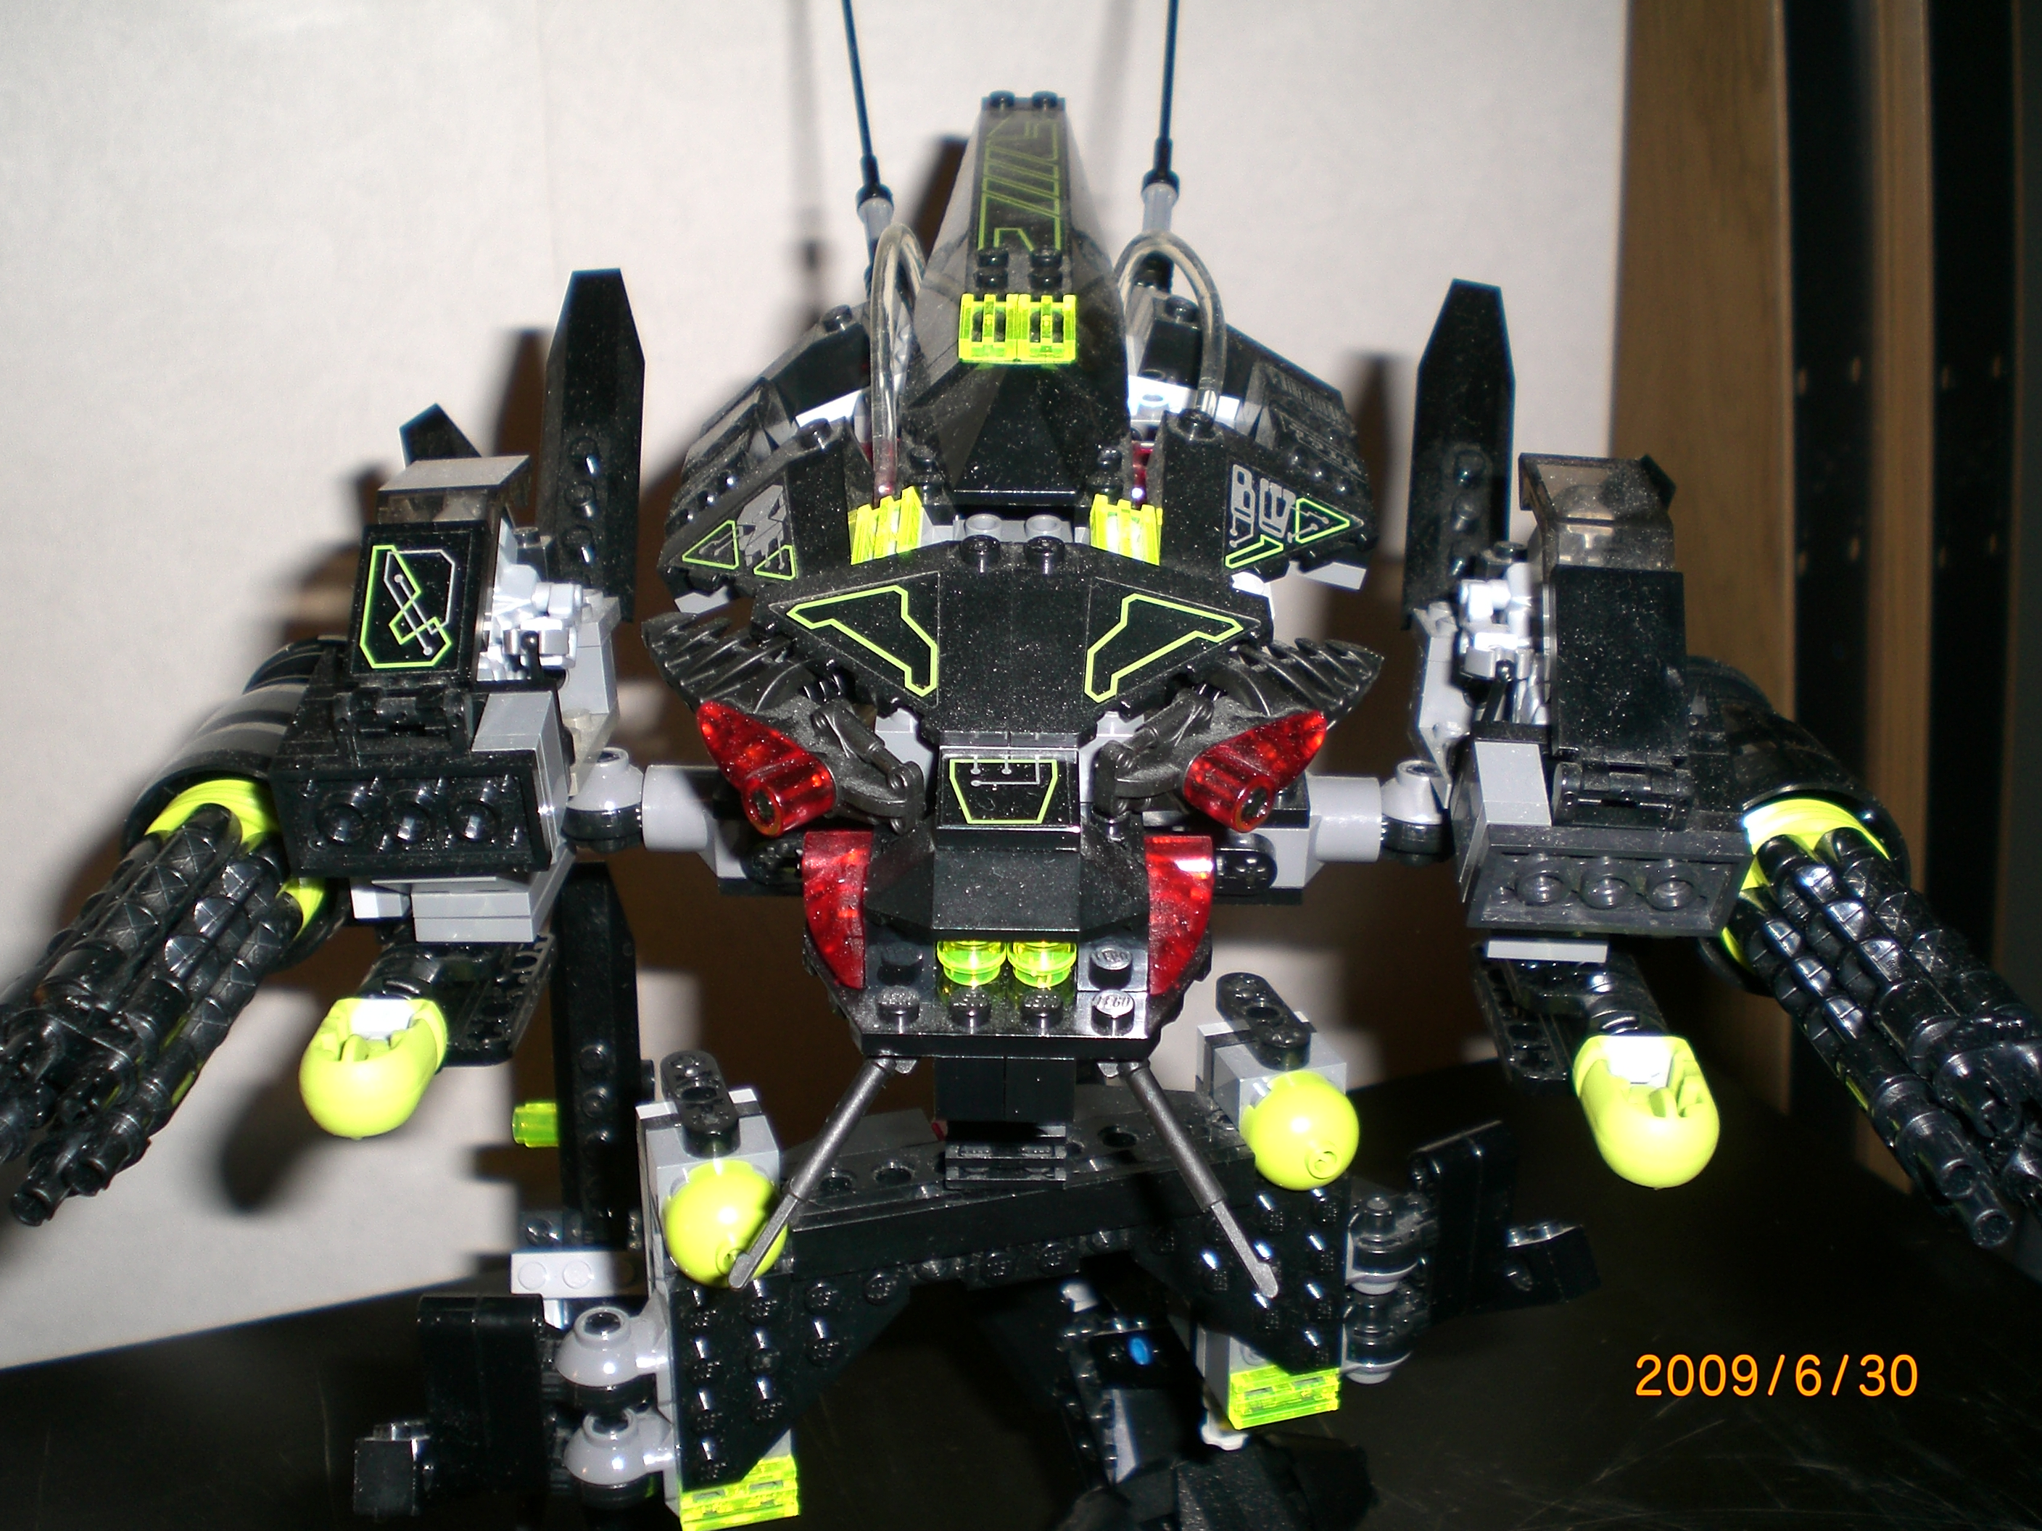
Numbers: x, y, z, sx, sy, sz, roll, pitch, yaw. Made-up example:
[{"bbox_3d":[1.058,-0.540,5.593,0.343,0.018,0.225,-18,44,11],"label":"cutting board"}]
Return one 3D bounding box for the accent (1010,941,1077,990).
[{"bbox_3d":[0.003,0.021,0.257,0.008,0.005,0.008,1,35,0],"label":"accent"}]

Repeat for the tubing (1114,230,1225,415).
[{"bbox_3d":[0.023,-0.069,0.347,0.018,0.028,0.020,-1,20,0],"label":"tubing"}]

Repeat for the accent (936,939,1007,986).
[{"bbox_3d":[-0.005,0.021,0.257,0.008,0.005,0.008,1,35,0],"label":"accent"}]

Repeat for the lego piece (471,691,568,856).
[{"bbox_3d":[-0.063,0.001,0.282,0.008,0.016,0.013,-1,34,-1],"label":"lego piece"}]

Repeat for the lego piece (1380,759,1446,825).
[{"bbox_3d":[0.051,0.003,0.288,0.010,0.007,0.010,1,24,0],"label":"lego piece"}]

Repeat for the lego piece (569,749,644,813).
[{"bbox_3d":[-0.063,0.002,0.338,0.012,0.007,0.012,-1,20,0],"label":"lego piece"}]

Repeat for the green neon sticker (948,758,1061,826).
[{"bbox_3d":[-0.002,0.003,0.255,0.013,0.001,0.012,0,38,0],"label":"green neon sticker"}]

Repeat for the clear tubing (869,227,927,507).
[{"bbox_3d":[-0.015,-0.052,0.291,0.009,0.036,0.013,0,26,0],"label":"clear tubing"}]

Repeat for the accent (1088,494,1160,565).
[{"bbox_3d":[0.013,-0.029,0.288,0.008,0.003,0.015,11,39,-9],"label":"accent"}]

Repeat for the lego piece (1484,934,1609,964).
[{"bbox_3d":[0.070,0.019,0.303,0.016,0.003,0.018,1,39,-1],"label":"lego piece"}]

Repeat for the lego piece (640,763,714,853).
[{"bbox_3d":[-0.052,0.006,0.337,0.011,0.013,0.013,0,20,0],"label":"lego piece"}]

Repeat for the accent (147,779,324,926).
[{"bbox_3d":[-0.104,0.012,0.300,0.025,0.025,0.008,0,22,1],"label":"accent"}]

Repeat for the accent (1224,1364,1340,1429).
[{"bbox_3d":[0.039,0.091,0.324,0.016,0.008,0.003,-7,22,-15],"label":"accent"}]

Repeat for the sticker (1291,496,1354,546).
[{"bbox_3d":[0.041,-0.031,0.301,0.009,0.001,0.011,26,40,-16],"label":"sticker"}]

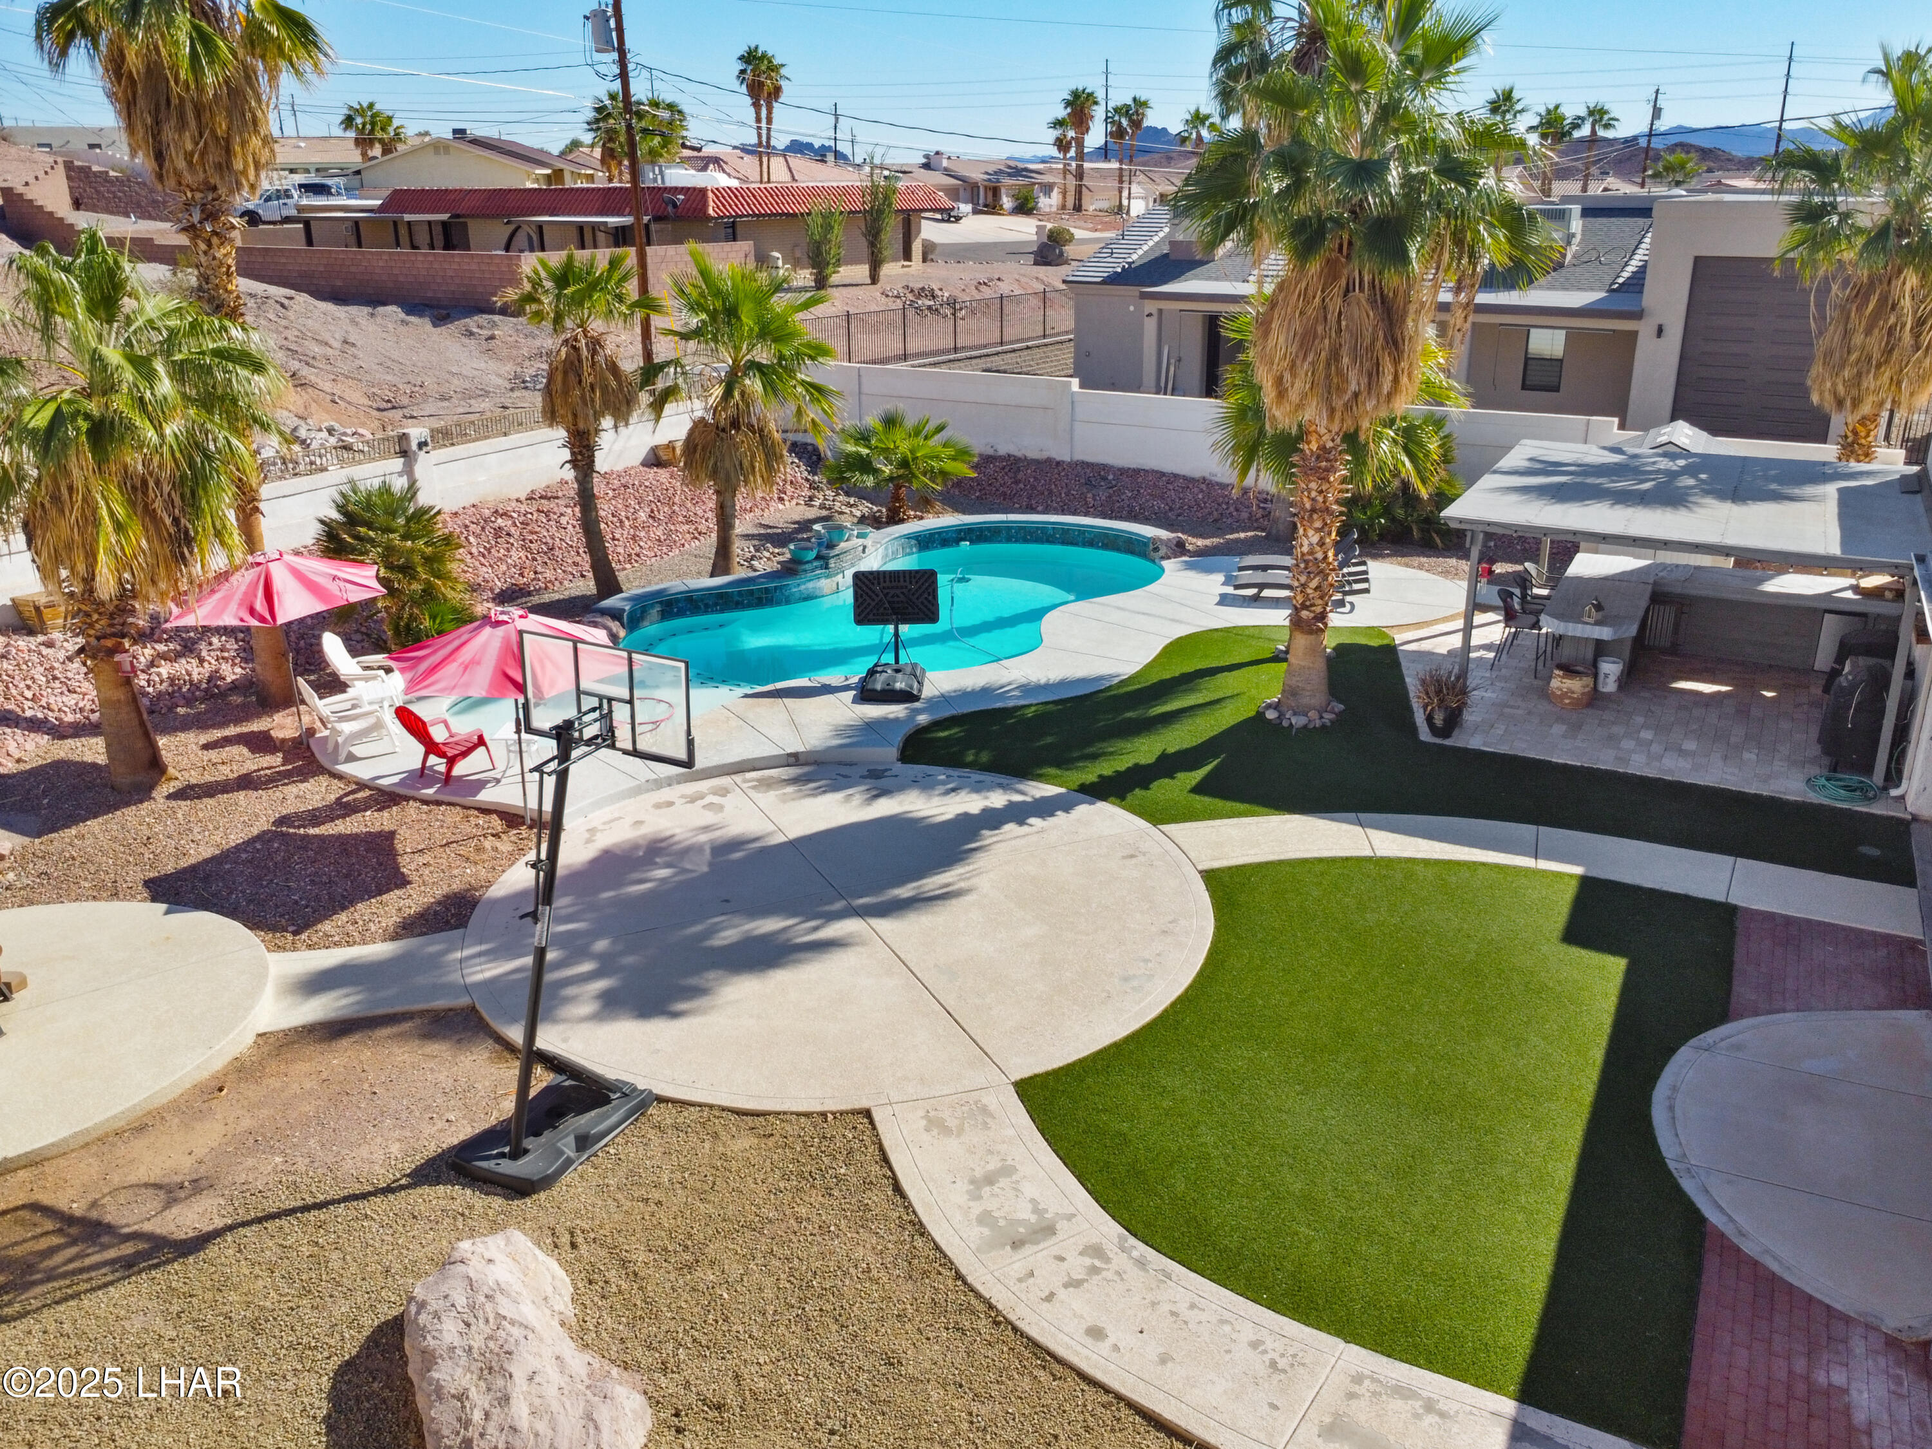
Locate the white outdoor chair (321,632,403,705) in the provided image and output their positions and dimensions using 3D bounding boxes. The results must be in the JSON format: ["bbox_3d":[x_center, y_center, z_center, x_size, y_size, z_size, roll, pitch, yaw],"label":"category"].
[{"bbox_3d":[-7.469,-0.629,16.658,0.850,0.960,0.760,-4,19,-8],"label":"white outdoor chair"}]

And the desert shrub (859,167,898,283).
[{"bbox_3d":[-3.376,-19.821,53.298,1.600,4.300,1.600,-1,19,0],"label":"desert shrub"}]

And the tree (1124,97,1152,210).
[{"bbox_3d":[14.160,-46.923,110.343,2.600,9.040,2.600,-1,21,0],"label":"tree"}]

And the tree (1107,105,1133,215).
[{"bbox_3d":[14.036,-52.074,123.796,2.300,9.420,2.300,-1,22,0],"label":"tree"}]

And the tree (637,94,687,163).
[{"bbox_3d":[-17.194,-31.890,74.890,3.000,6.057,3.000,-1,21,0],"label":"tree"}]

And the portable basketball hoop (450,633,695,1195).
[{"bbox_3d":[-2.643,1.140,9.094,1.449,3.227,2.120,10,24,25],"label":"portable basketball hoop"}]

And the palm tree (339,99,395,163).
[{"bbox_3d":[-38.099,-36.093,86.447,3.300,7.590,3.300,-1,22,0],"label":"palm tree"}]

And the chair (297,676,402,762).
[{"bbox_3d":[-6.984,-0.121,15.177,0.850,0.960,0.760,-13,23,-31],"label":"chair"}]

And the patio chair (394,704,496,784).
[{"bbox_3d":[-5.795,0.151,14.835,0.730,0.920,0.800,12,26,29],"label":"patio chair"}]

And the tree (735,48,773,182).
[{"bbox_3d":[-13.248,-37.263,87.425,2.500,12.730,2.500,-1,22,0],"label":"tree"}]

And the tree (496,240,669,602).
[{"bbox_3d":[-5.562,-4.402,20.010,2.500,5.070,2.500,-1,19,0],"label":"tree"}]

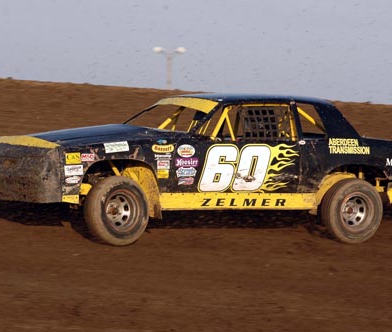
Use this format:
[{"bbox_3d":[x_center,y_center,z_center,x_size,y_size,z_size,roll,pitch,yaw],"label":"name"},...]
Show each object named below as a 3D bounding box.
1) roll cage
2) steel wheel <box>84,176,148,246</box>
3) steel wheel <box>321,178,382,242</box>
[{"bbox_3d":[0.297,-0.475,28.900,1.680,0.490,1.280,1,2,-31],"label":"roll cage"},{"bbox_3d":[-0.775,0.440,27.400,0.680,0.680,0.250,0,3,-37],"label":"steel wheel"},{"bbox_3d":[1.611,0.463,28.850,0.680,0.680,0.250,0,2,-32],"label":"steel wheel"}]

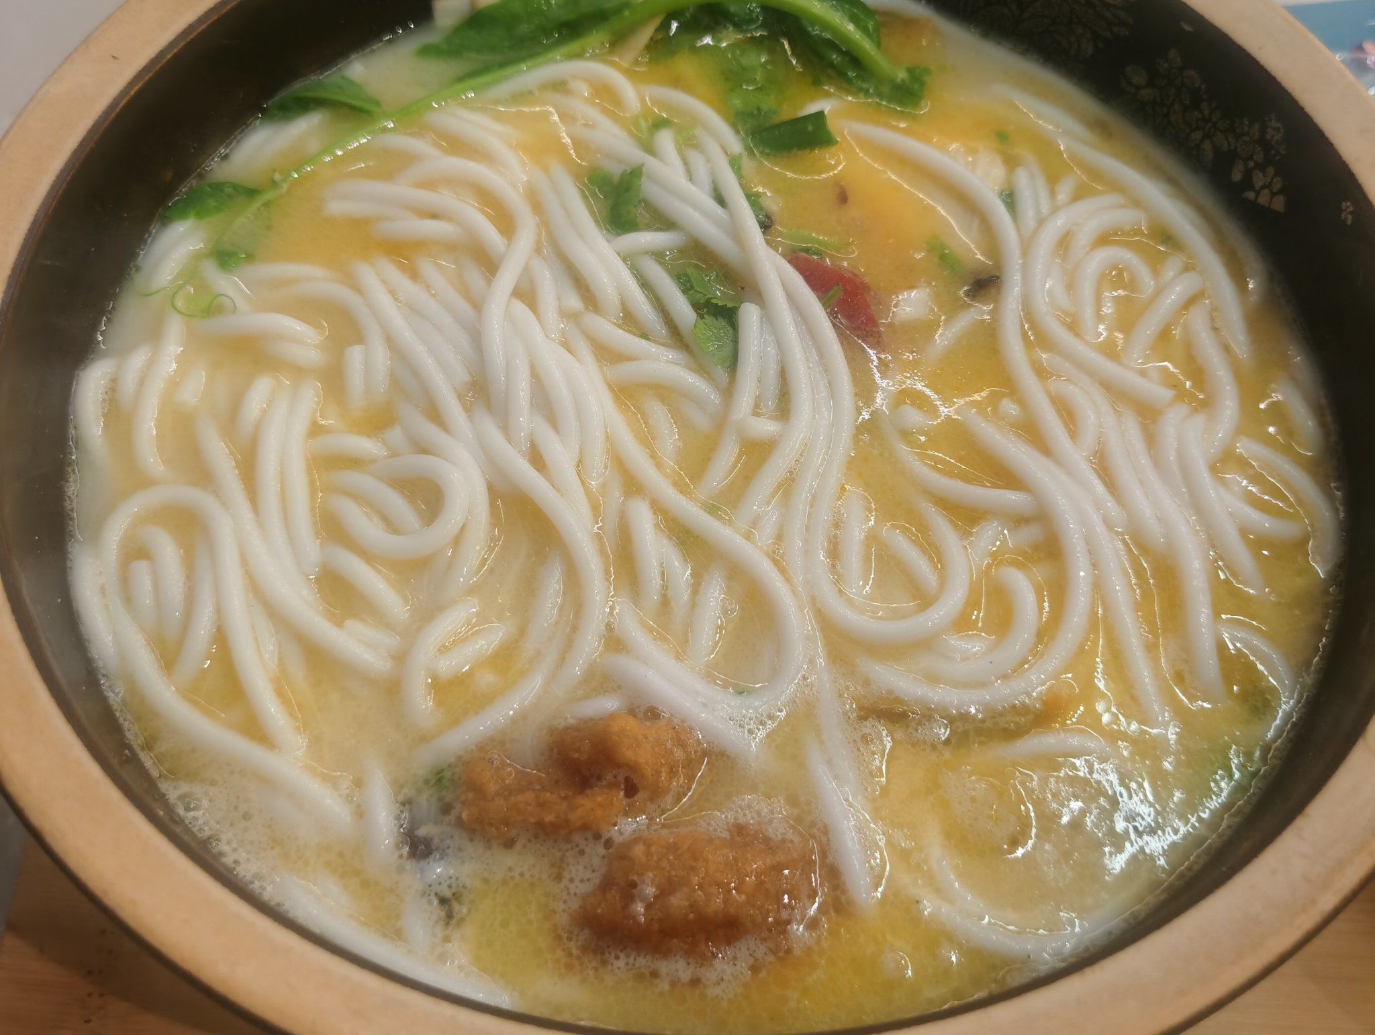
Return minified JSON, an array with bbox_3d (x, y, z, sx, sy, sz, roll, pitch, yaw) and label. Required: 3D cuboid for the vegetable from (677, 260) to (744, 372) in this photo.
[{"bbox_3d":[0.004,-0.038,0.268,0.011,0.007,0.024,-7,61,-5],"label":"vegetable"}]

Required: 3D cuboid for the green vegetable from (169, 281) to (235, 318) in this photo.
[{"bbox_3d":[-0.091,-0.041,0.269,0.012,0.004,0.007,0,60,-1],"label":"green vegetable"}]

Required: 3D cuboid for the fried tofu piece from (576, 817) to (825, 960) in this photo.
[{"bbox_3d":[0.002,0.056,0.216,0.037,0.018,0.019,-3,60,-3],"label":"fried tofu piece"}]

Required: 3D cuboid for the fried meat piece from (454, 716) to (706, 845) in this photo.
[{"bbox_3d":[-0.016,0.041,0.225,0.038,0.016,0.016,-8,61,-6],"label":"fried meat piece"}]

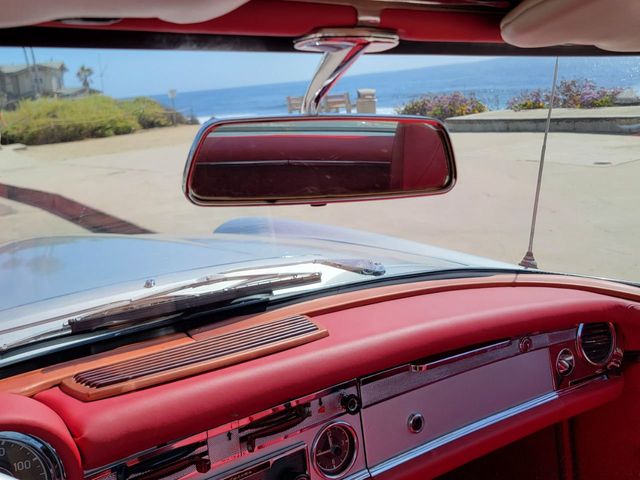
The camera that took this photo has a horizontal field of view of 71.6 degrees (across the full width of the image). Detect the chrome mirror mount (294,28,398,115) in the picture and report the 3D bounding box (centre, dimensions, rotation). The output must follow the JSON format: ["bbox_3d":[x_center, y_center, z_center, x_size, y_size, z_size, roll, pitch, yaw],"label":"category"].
[{"bbox_3d":[0.012,-0.135,0.365,0.088,0.070,0.088,-13,21,-23],"label":"chrome mirror mount"}]

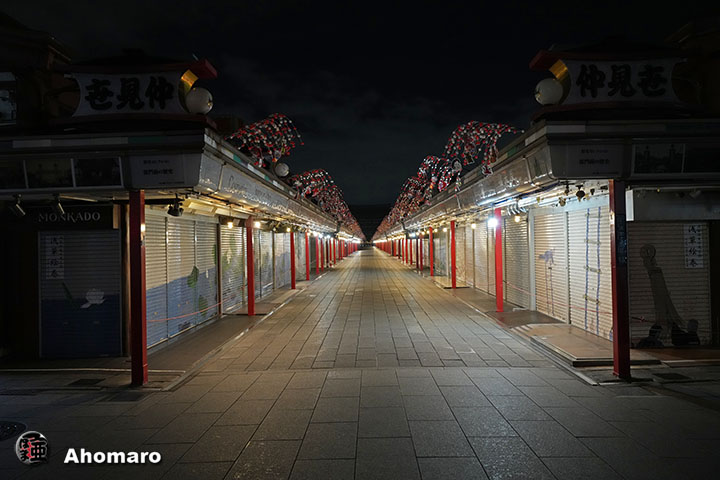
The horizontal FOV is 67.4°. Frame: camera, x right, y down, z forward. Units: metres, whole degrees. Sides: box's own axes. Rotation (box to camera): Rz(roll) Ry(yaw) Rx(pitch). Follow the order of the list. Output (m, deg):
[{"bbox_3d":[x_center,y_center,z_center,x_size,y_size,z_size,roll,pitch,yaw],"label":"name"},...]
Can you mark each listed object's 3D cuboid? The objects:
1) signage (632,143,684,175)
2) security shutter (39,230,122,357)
[{"bbox_3d":[3.366,-0.908,6.090,0.588,0.334,0.042,-1,0,1],"label":"signage"},{"bbox_3d":[-4.432,0.856,8.563,1.300,2.000,0.070,-1,0,1],"label":"security shutter"}]

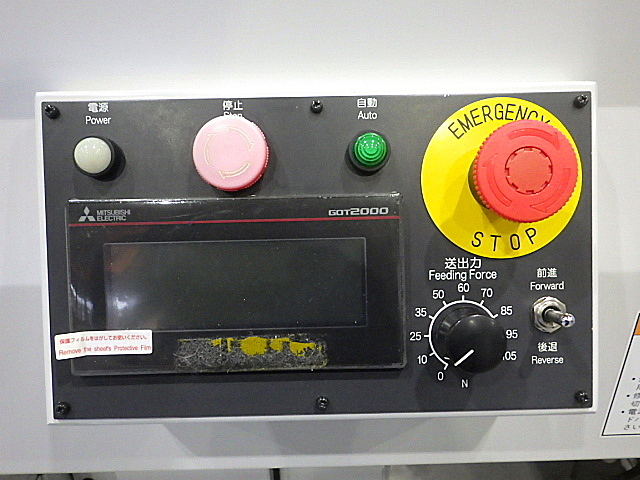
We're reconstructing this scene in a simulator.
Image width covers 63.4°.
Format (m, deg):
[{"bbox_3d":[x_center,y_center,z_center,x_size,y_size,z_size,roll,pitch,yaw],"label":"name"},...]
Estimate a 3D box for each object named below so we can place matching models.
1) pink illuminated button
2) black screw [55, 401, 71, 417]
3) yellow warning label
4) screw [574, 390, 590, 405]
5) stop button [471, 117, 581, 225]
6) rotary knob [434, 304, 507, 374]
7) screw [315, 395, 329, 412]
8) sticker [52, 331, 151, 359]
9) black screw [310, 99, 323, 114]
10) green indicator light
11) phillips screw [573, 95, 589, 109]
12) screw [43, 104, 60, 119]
[{"bbox_3d":[-0.036,-0.035,0.218,0.030,0.030,0.016,-1,2,0],"label":"pink illuminated button"},{"bbox_3d":[-0.113,0.074,0.227,0.006,0.006,0.003,-1,2,0],"label":"black screw"},{"bbox_3d":[0.080,-0.027,0.226,0.071,0.071,0.001,-1,2,0],"label":"yellow warning label"},{"bbox_3d":[0.116,0.069,0.228,0.006,0.006,0.003,-1,2,0],"label":"screw"},{"bbox_3d":[0.080,-0.027,0.212,0.040,0.040,0.029,-1,2,0],"label":"stop button"},{"bbox_3d":[0.064,0.043,0.220,0.028,0.028,0.018,-1,2,0],"label":"rotary knob"},{"bbox_3d":[0.001,0.072,0.228,0.006,0.006,0.003,-1,2,0],"label":"screw"},{"bbox_3d":[-0.093,0.046,0.224,0.042,0.011,0.002,-1,2,0],"label":"sticker"},{"bbox_3d":[-0.001,-0.057,0.224,0.006,0.006,0.003,-1,2,0],"label":"black screw"},{"bbox_3d":[0.022,-0.038,0.221,0.016,0.016,0.010,-1,2,0],"label":"green indicator light"},{"bbox_3d":[0.113,-0.060,0.224,0.006,0.006,0.003,-1,2,0],"label":"phillips screw"},{"bbox_3d":[-0.115,-0.055,0.224,0.006,0.006,0.003,-1,2,0],"label":"screw"}]

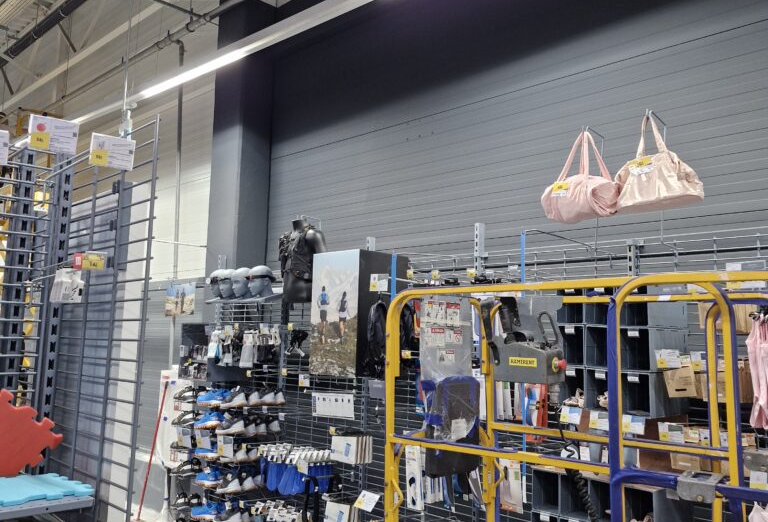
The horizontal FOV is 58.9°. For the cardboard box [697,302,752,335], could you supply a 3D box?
[{"bbox_3d":[1.392,0.218,2.774,0.135,0.155,0.240,-5,-9,43],"label":"cardboard box"}]

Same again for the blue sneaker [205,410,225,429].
[{"bbox_3d":[-1.350,1.237,5.295,0.285,0.125,0.105,-4,-9,38],"label":"blue sneaker"}]

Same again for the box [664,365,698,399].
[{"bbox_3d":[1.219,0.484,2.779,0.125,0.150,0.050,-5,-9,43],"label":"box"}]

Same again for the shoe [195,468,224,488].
[{"bbox_3d":[-1.340,1.672,5.225,0.285,0.125,0.105,-5,-9,40],"label":"shoe"}]

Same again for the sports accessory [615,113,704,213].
[{"bbox_3d":[1.200,-0.433,2.964,0.170,0.410,0.370,7,-9,-40],"label":"sports accessory"}]

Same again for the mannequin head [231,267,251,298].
[{"bbox_3d":[-1.216,0.192,5.923,0.165,0.270,0.220,-6,-11,44],"label":"mannequin head"}]

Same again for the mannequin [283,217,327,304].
[{"bbox_3d":[-0.592,0.000,5.096,0.420,0.620,0.270,-5,-9,44],"label":"mannequin"}]

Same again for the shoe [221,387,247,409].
[{"bbox_3d":[-1.121,1.042,5.115,0.285,0.120,0.105,-16,-17,43],"label":"shoe"}]

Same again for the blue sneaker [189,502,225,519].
[{"bbox_3d":[-1.384,1.929,5.255,0.285,0.120,0.105,-15,-16,43],"label":"blue sneaker"}]

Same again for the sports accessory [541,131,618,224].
[{"bbox_3d":[0.928,-0.400,3.222,0.210,0.415,0.330,7,-9,-40],"label":"sports accessory"}]

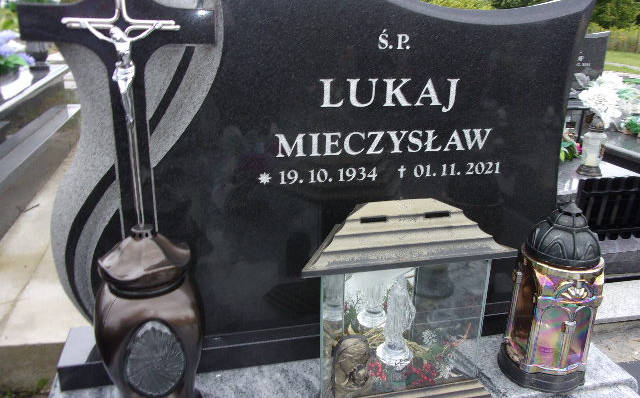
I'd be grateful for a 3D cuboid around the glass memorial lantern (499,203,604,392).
[{"bbox_3d":[0.407,0.159,0.906,0.149,0.314,0.149,0,18,-3],"label":"glass memorial lantern"}]

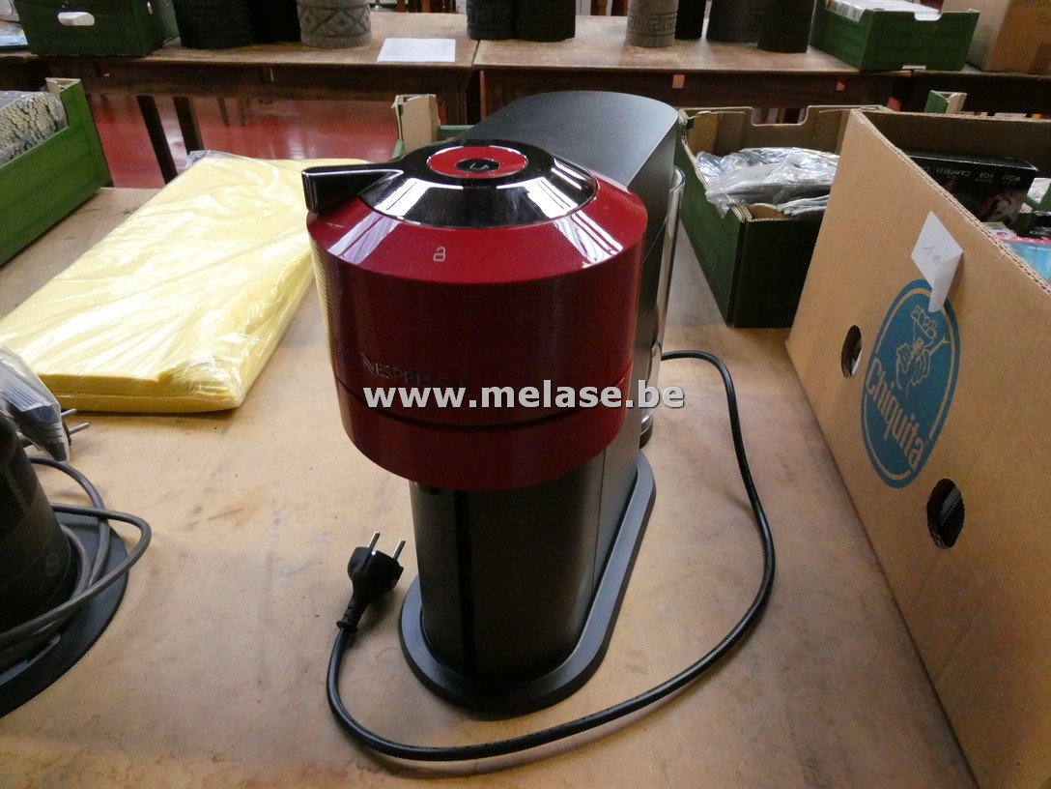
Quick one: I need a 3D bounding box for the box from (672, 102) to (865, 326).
[{"bbox_3d":[0.365,-0.238,0.925,0.289,0.127,0.402,1,36,0],"label":"box"}]

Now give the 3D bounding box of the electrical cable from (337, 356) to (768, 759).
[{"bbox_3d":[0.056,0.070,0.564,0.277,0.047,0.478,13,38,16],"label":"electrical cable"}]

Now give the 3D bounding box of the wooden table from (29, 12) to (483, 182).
[{"bbox_3d":[-0.741,-0.817,2.495,1.189,0.755,0.822,1,36,0],"label":"wooden table"}]

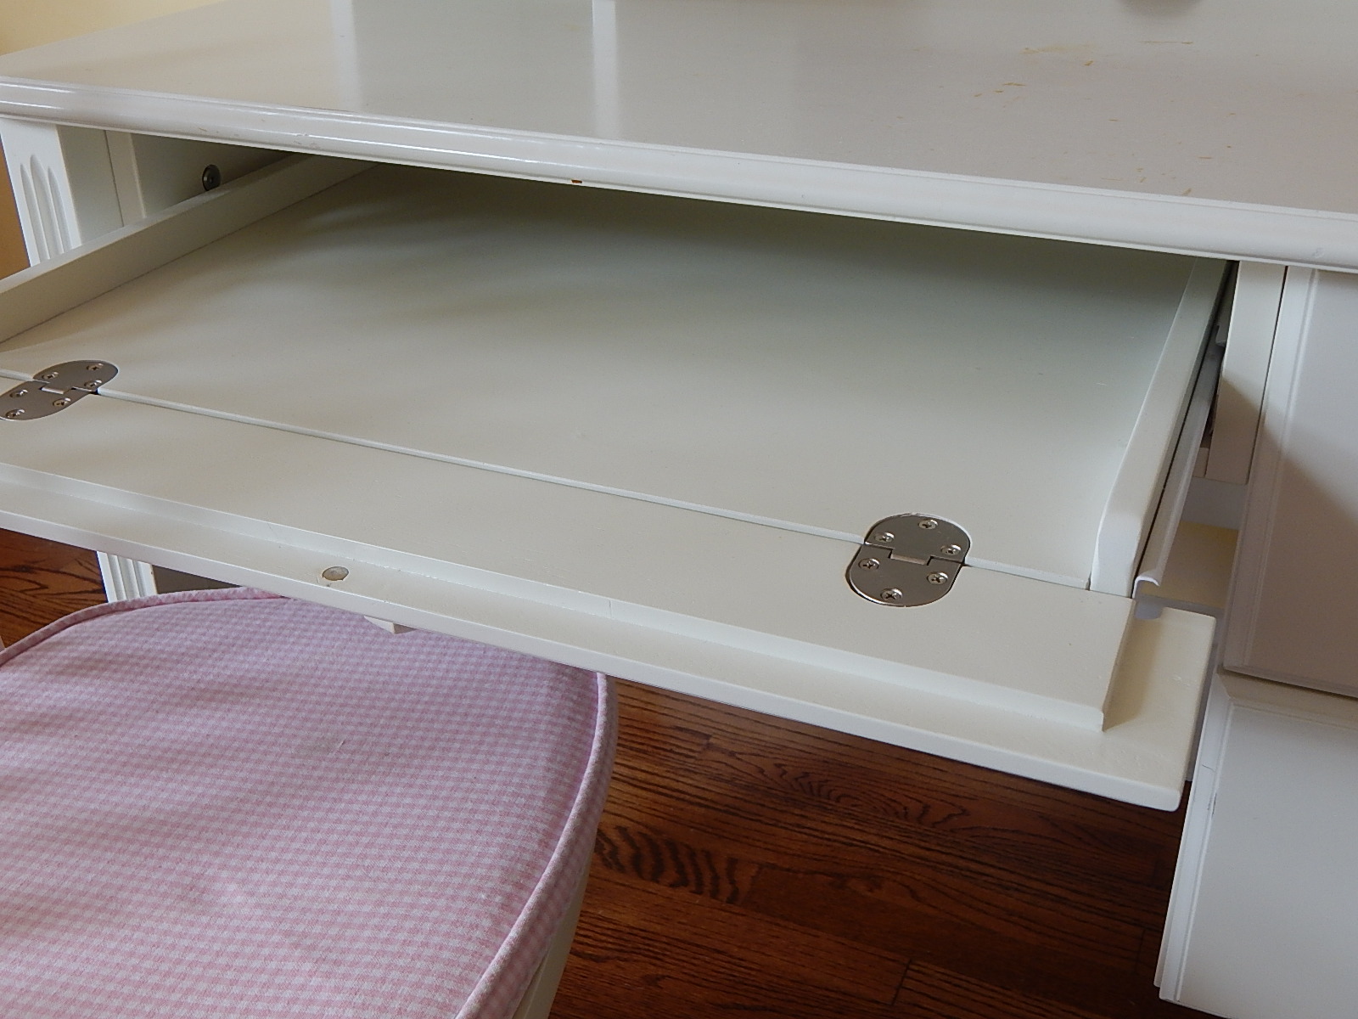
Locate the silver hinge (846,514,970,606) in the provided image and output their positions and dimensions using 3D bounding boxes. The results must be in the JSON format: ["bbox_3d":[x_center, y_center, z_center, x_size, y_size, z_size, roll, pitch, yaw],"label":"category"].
[{"bbox_3d":[0.088,0.021,0.570,0.040,0.005,0.071,11,31,21],"label":"silver hinge"}]

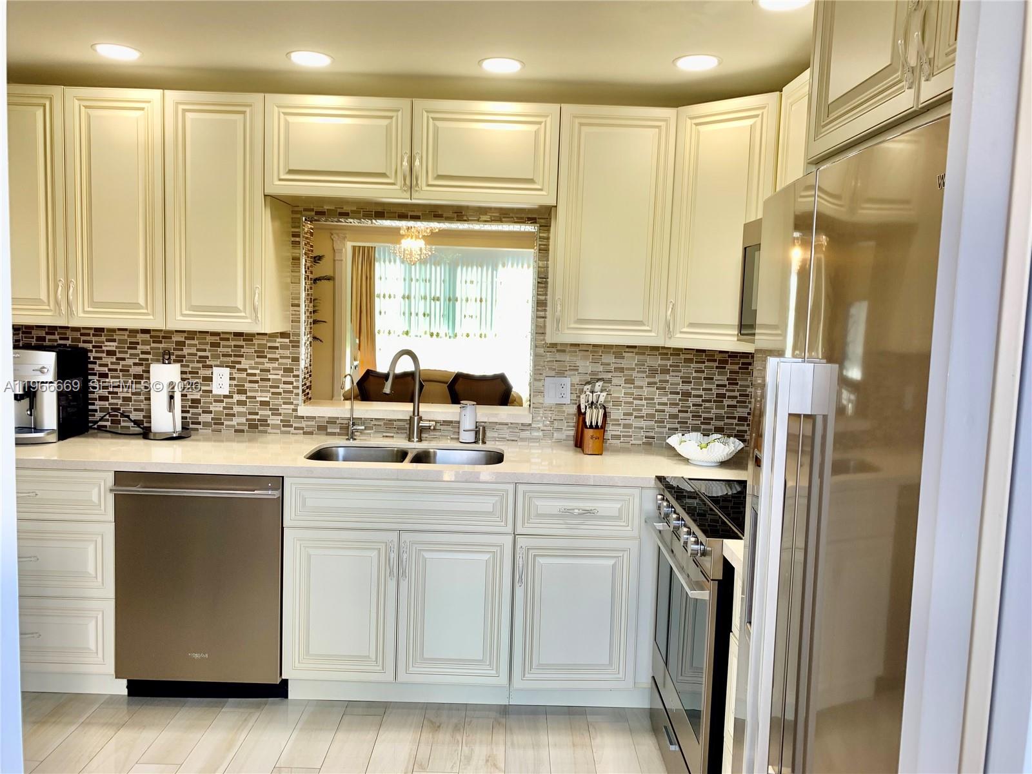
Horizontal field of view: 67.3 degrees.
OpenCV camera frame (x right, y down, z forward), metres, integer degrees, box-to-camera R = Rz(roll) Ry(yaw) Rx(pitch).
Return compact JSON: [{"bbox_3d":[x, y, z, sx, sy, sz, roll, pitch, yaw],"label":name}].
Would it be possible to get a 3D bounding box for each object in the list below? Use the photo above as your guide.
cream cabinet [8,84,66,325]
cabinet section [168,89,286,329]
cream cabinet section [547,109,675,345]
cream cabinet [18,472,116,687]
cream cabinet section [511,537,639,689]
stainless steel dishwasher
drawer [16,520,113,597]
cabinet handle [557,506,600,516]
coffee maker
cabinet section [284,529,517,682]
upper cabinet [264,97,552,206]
[{"bbox_3d":[-1.918,-0.708,3.142,0.370,0.914,0.326,2,5,-1],"label":"cream cabinet"},{"bbox_3d":[-1.155,-0.681,3.143,0.381,0.903,0.345,2,5,0],"label":"cabinet section"},{"bbox_3d":[0.377,-0.631,3.153,0.441,0.903,0.345,2,5,0],"label":"cream cabinet section"},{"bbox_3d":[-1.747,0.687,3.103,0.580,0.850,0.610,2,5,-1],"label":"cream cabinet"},{"bbox_3d":[0.211,0.797,3.128,0.455,0.567,0.610,2,5,0],"label":"cream cabinet section"},{"bbox_3d":[-1.159,0.672,3.104,0.603,0.792,0.622,2,6,-1],"label":"stainless steel dishwasher"},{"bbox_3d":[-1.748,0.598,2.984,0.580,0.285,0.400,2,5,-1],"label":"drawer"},{"bbox_3d":[0.227,0.449,2.797,0.155,0.028,0.030,2,6,-1],"label":"cabinet handle"},{"bbox_3d":[-1.945,0.023,3.175,0.280,0.360,0.370,2,5,-1],"label":"coffee maker"},{"bbox_3d":[-0.430,0.776,3.124,0.828,0.567,0.610,2,5,0],"label":"cabinet section"},{"bbox_3d":[-0.400,-0.926,3.136,1.134,0.380,0.338,2,6,-1],"label":"upper cabinet"}]

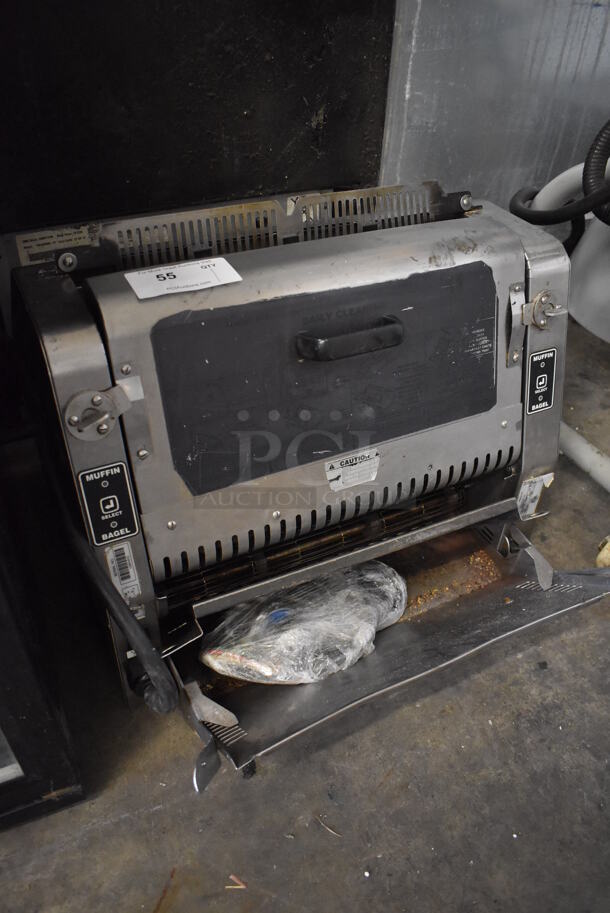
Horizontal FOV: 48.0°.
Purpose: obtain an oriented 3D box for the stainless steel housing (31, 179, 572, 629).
[{"bbox_3d":[0.012,-0.073,0.805,0.581,0.336,0.296,-16,45,-22],"label":"stainless steel housing"}]

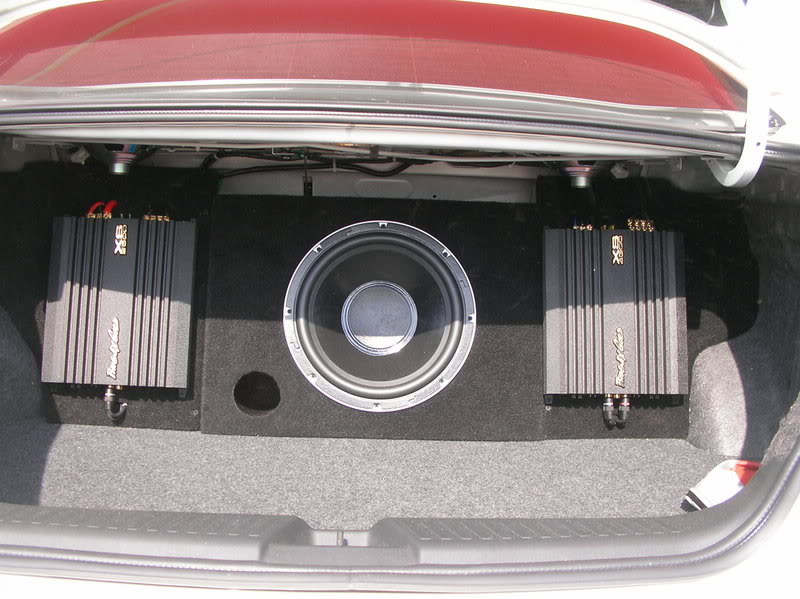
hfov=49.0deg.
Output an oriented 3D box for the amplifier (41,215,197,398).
[{"bbox_3d":[-0.443,0.009,1.416,0.233,0.280,0.057,1,-8,1],"label":"amplifier"}]

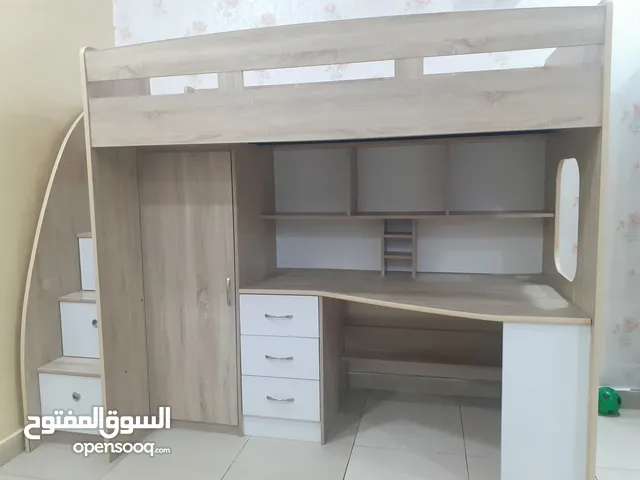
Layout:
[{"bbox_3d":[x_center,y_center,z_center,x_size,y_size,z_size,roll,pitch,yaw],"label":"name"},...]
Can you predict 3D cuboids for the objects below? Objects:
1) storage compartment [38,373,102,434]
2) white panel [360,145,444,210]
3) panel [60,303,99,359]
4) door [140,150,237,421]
[{"bbox_3d":[-1.110,0.761,2.473,0.401,0.283,0.270,0,6,13],"label":"storage compartment"},{"bbox_3d":[0.442,-0.332,2.705,0.476,0.363,0.015,0,6,13],"label":"white panel"},{"bbox_3d":[-1.090,0.445,2.451,0.401,0.271,0.020,0,6,13],"label":"panel"},{"bbox_3d":[-0.635,0.242,2.419,0.482,1.329,0.022,0,6,13],"label":"door"}]

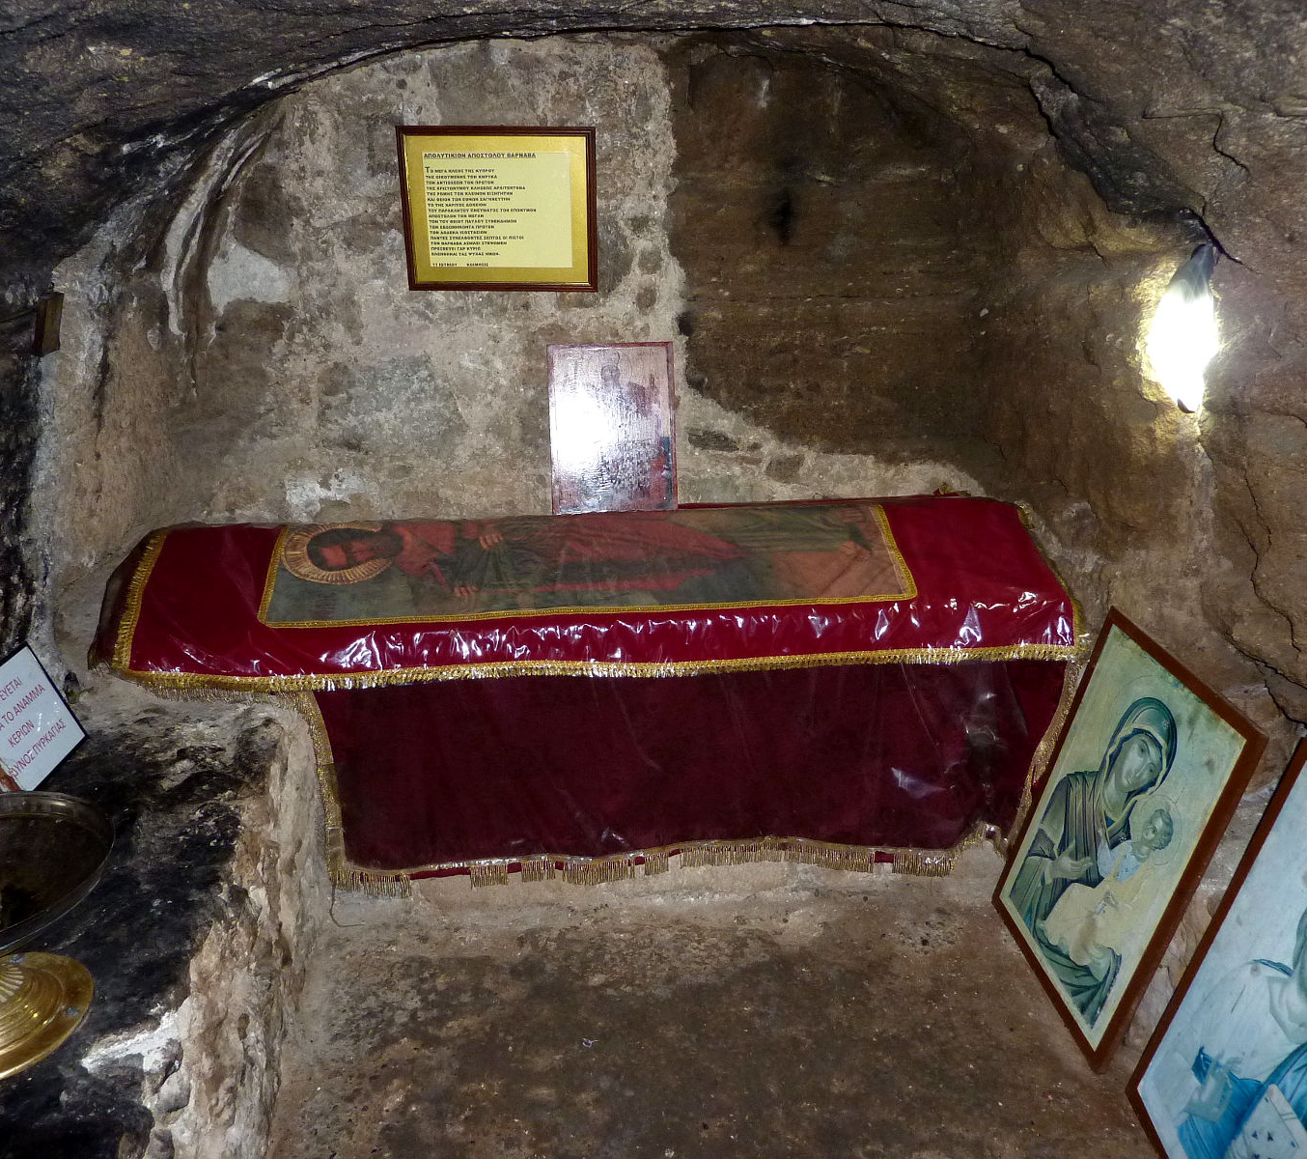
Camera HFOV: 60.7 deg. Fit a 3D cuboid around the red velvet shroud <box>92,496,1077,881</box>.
[{"bbox_3d":[-0.111,0.233,2.469,1.930,0.740,0.490,-2,23,-5],"label":"red velvet shroud"}]

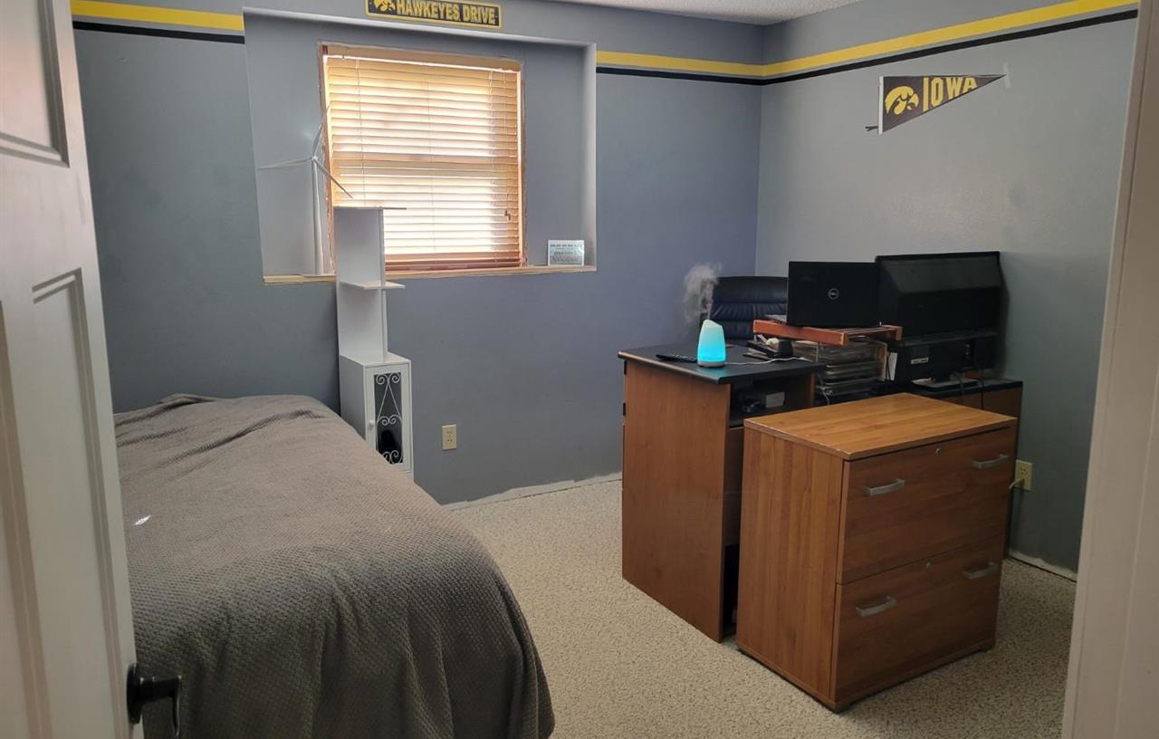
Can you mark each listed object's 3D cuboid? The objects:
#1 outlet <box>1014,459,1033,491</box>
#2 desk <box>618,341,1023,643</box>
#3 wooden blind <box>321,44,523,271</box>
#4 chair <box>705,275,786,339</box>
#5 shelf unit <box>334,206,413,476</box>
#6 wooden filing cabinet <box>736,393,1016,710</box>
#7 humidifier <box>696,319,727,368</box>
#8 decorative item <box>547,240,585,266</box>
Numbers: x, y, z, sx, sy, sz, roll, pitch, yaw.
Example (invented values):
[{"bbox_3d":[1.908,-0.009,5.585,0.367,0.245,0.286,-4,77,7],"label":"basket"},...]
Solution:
[{"bbox_3d":[1.770,0.422,3.474,0.010,0.114,0.070,-6,12,-28],"label":"outlet"},{"bbox_3d":[0.939,0.345,3.417,1.498,0.883,0.618,-6,12,-30],"label":"desk"},{"bbox_3d":[-0.679,-0.940,3.974,0.920,0.950,0.060,-6,12,-28],"label":"wooden blind"},{"bbox_3d":[0.871,0.111,4.106,0.650,1.085,0.670,-1,11,-7],"label":"chair"},{"bbox_3d":[-0.854,0.033,3.657,0.209,1.411,0.301,-7,13,-33],"label":"shelf unit"},{"bbox_3d":[0.935,0.530,2.765,0.738,0.762,0.420,-6,12,-30],"label":"wooden filing cabinet"},{"bbox_3d":[0.450,-0.097,2.961,0.100,0.155,0.100,0,11,0],"label":"humidifier"},{"bbox_3d":[-0.074,-0.579,4.312,0.180,0.127,0.040,-1,11,-5],"label":"decorative item"}]

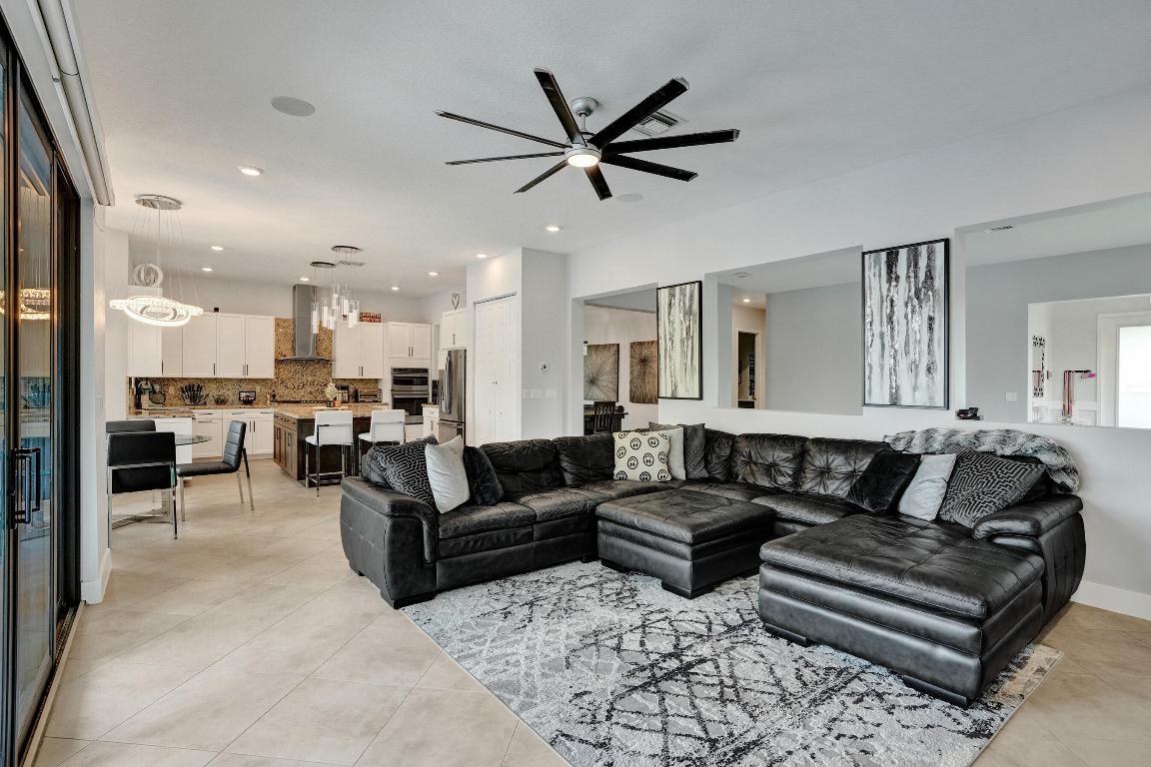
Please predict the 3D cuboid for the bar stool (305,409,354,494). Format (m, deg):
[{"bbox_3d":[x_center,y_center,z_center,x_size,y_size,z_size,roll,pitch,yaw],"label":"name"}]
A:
[{"bbox_3d":[-3.000,0.807,6.214,0.420,0.980,0.570,0,0,-39],"label":"bar stool"}]

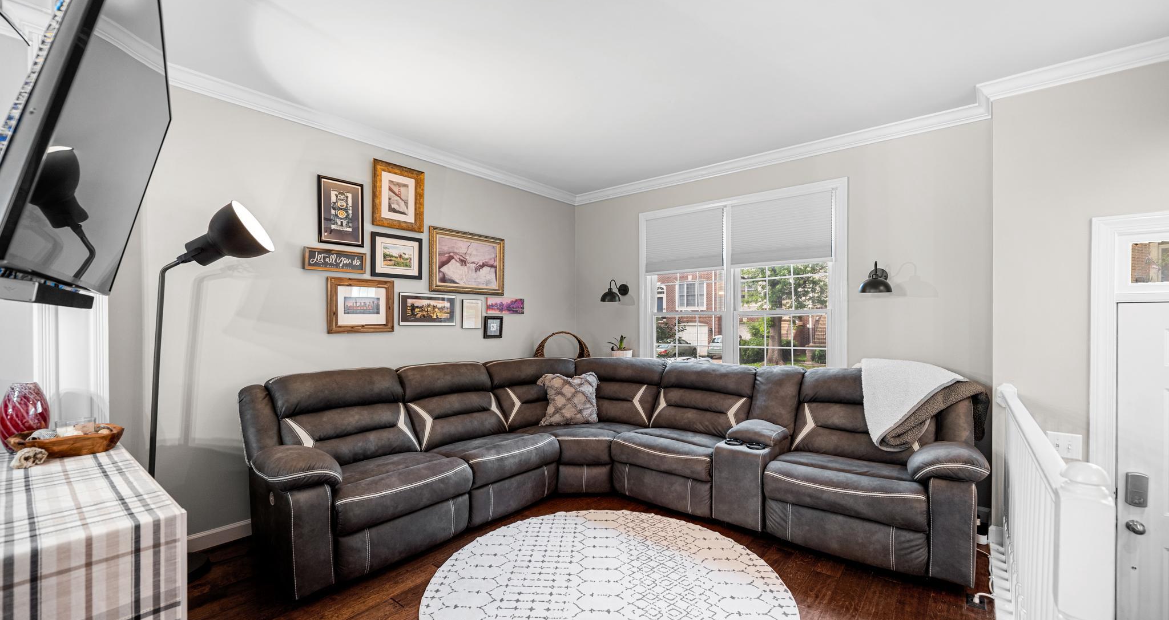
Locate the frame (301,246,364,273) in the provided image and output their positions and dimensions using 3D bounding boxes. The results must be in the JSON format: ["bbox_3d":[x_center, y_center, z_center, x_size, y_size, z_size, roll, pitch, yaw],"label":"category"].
[{"bbox_3d":[-1.749,-0.342,3.205,0.045,0.144,0.397,0,-1,41],"label":"frame"}]

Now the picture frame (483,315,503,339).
[{"bbox_3d":[-0.852,0.165,4.261,0.025,0.207,0.208,0,-1,41],"label":"picture frame"}]

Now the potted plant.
[{"bbox_3d":[0.383,0.405,4.611,0.230,0.300,0.210,-1,-2,40],"label":"potted plant"}]

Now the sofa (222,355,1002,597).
[{"bbox_3d":[0.227,0.905,2.795,3.451,0.988,3.151,-1,-2,40],"label":"sofa"}]

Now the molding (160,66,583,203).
[{"bbox_3d":[-1.236,-1.276,3.789,0.070,0.090,3.600,0,-1,41],"label":"molding"}]

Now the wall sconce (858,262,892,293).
[{"bbox_3d":[2.069,-0.233,3.222,0.200,0.235,0.300,-1,-2,40],"label":"wall sconce"}]

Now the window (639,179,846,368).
[{"bbox_3d":[1.285,0.043,4.011,1.850,2.047,0.100,0,-1,41],"label":"window"}]

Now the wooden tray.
[{"bbox_3d":[-2.388,0.618,2.104,0.368,0.080,0.220,1,-1,-38],"label":"wooden tray"}]

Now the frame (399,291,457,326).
[{"bbox_3d":[-1.287,0.000,3.763,0.022,0.265,0.525,-1,-2,40],"label":"frame"}]

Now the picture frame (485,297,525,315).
[{"bbox_3d":[-0.756,-0.036,4.395,0.030,0.154,0.470,-1,-2,40],"label":"picture frame"}]

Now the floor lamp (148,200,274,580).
[{"bbox_3d":[-2.021,0.397,2.436,0.578,1.978,0.319,0,-1,-15],"label":"floor lamp"}]

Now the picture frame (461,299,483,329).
[{"bbox_3d":[-1.008,0.040,4.087,0.015,0.256,0.204,0,-1,41],"label":"picture frame"}]

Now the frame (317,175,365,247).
[{"bbox_3d":[-1.732,-0.694,3.242,0.022,0.465,0.308,-1,-2,40],"label":"frame"}]

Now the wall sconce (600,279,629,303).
[{"bbox_3d":[0.313,-0.195,4.683,0.200,0.235,0.300,-1,-2,40],"label":"wall sconce"}]

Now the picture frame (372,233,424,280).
[{"bbox_3d":[-1.462,-0.412,3.555,0.022,0.330,0.413,0,-1,41],"label":"picture frame"}]

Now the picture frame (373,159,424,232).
[{"bbox_3d":[-1.454,-0.878,3.562,0.030,0.499,0.418,0,-1,41],"label":"picture frame"}]

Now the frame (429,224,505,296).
[{"bbox_3d":[-1.024,-0.416,4.072,0.040,0.544,0.799,-1,-2,40],"label":"frame"}]

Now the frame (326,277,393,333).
[{"bbox_3d":[-1.635,-0.029,3.346,0.025,0.393,0.478,0,-1,41],"label":"frame"}]

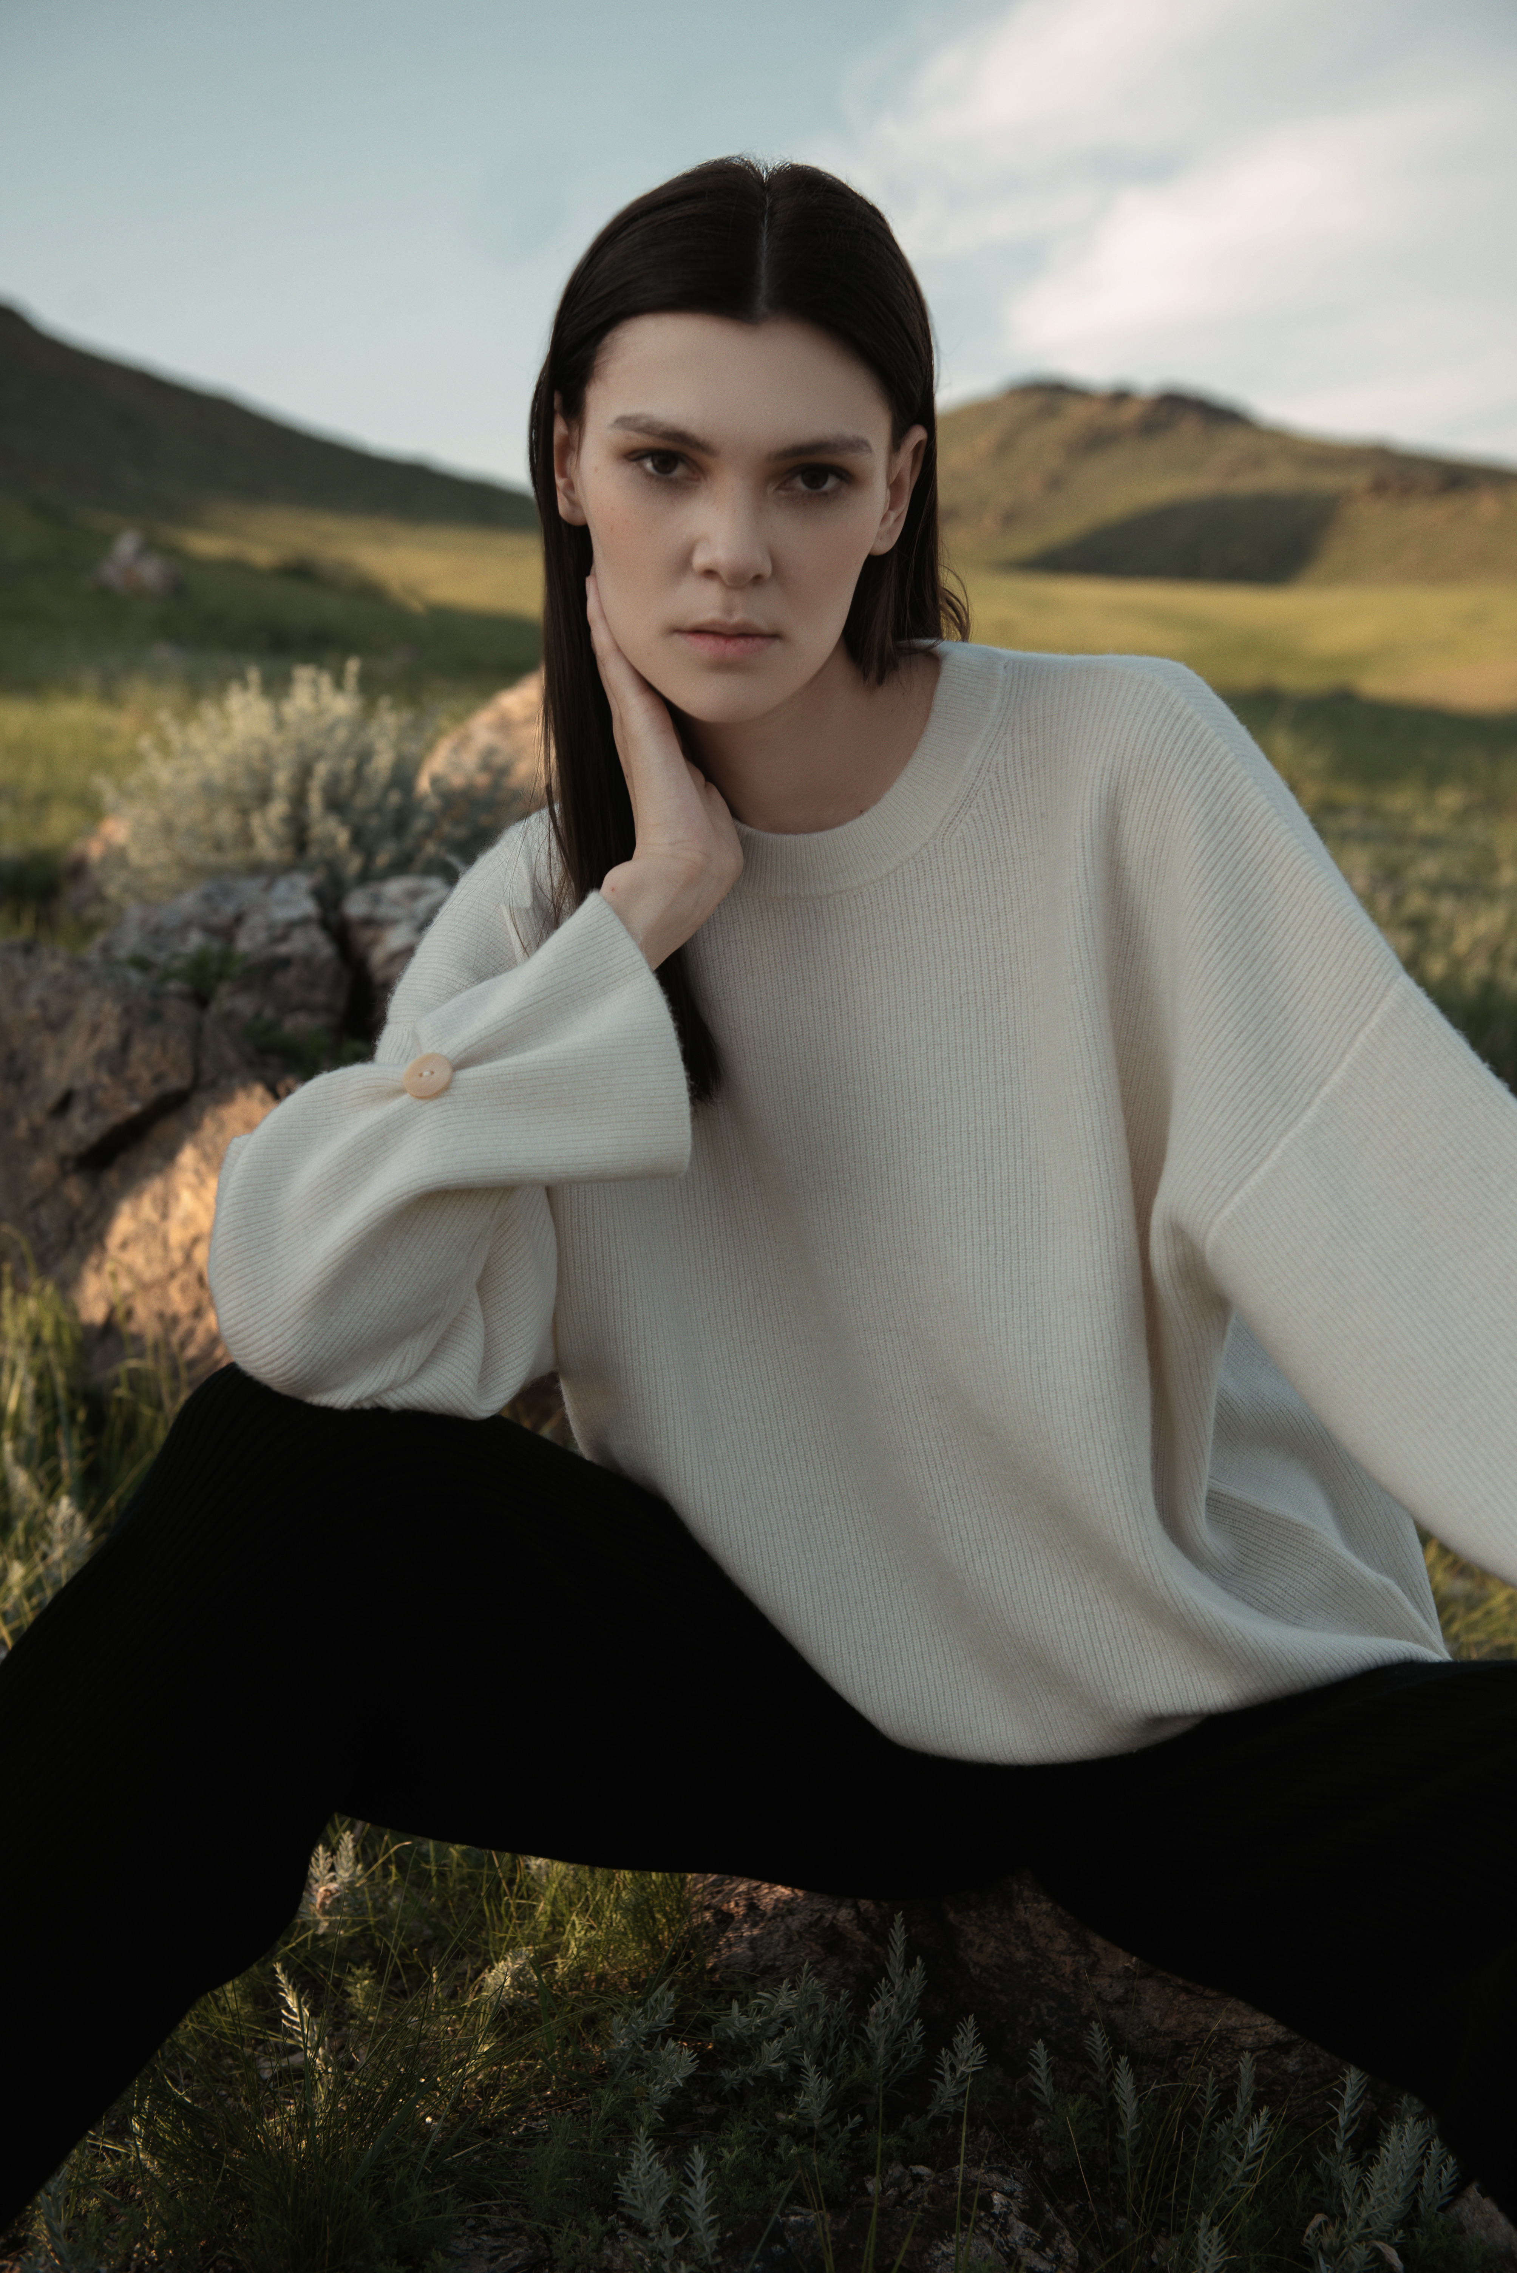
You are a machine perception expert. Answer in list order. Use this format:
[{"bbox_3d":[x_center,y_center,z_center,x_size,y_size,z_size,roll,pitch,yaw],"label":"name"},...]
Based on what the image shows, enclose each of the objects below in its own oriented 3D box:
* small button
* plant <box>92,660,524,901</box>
[{"bbox_3d":[-0.133,-0.025,1.220,0.021,0.021,0.004,3,-19,17],"label":"small button"},{"bbox_3d":[-0.475,-0.374,3.250,0.450,0.270,0.380,0,9,0],"label":"plant"}]

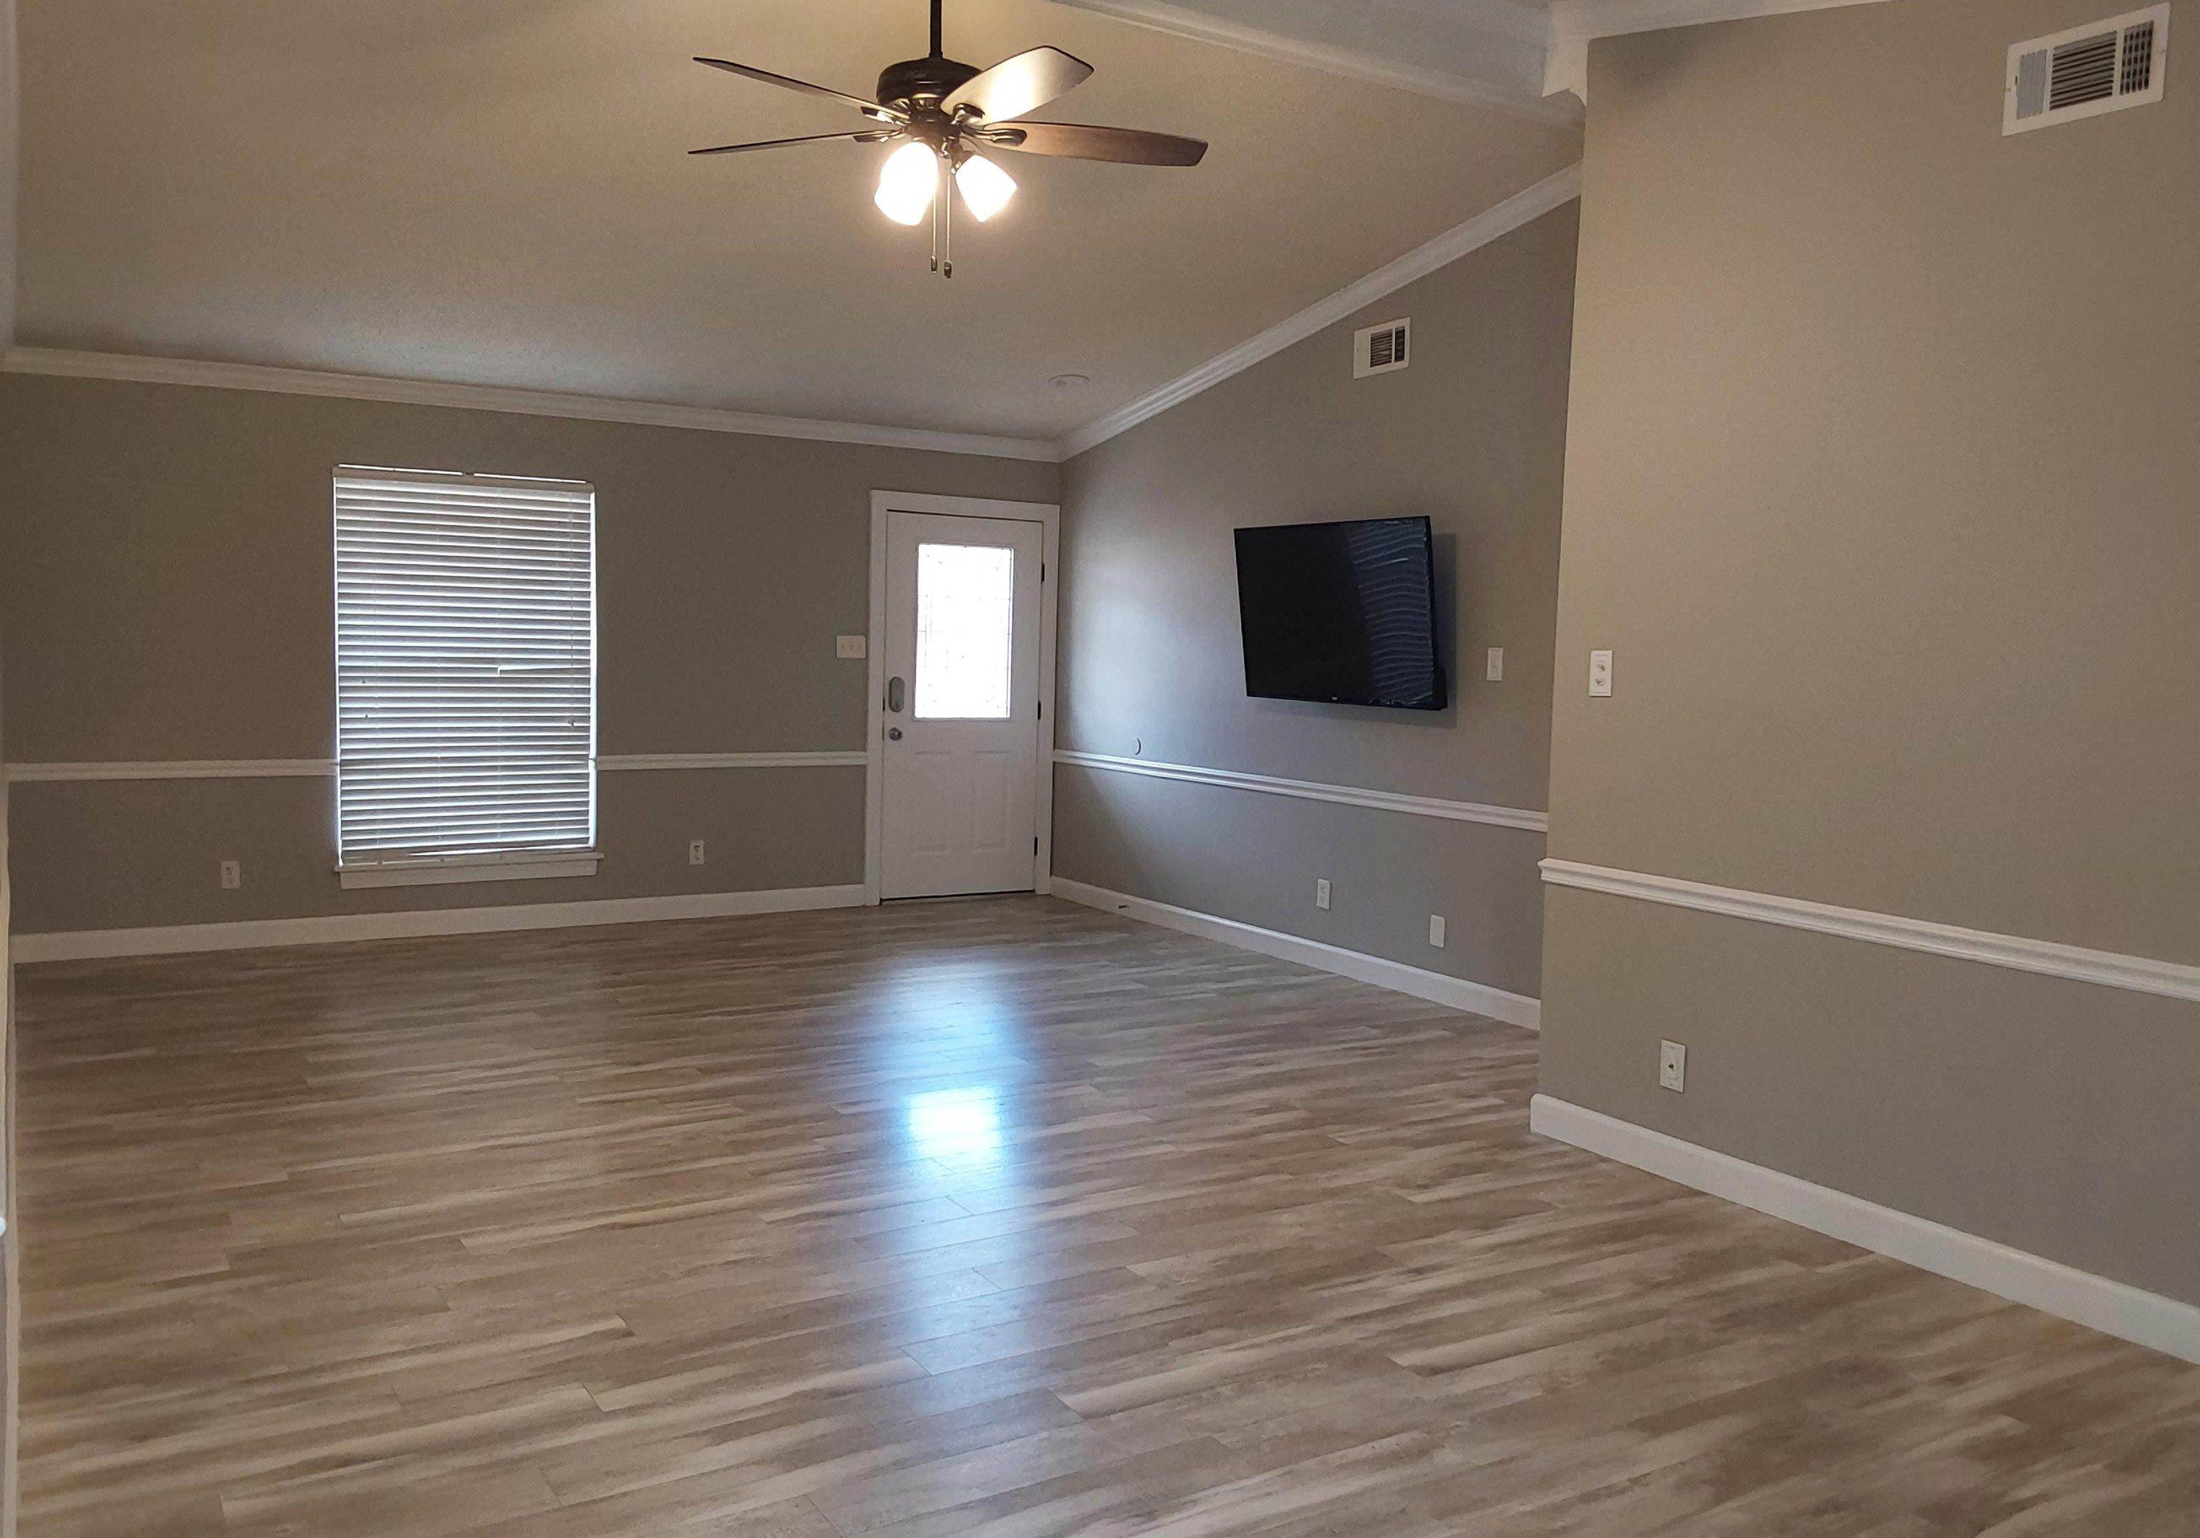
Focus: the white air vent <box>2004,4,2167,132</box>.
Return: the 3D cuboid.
[{"bbox_3d":[2.125,-1.506,3.846,0.022,0.198,0.347,-1,5,-32],"label":"white air vent"}]

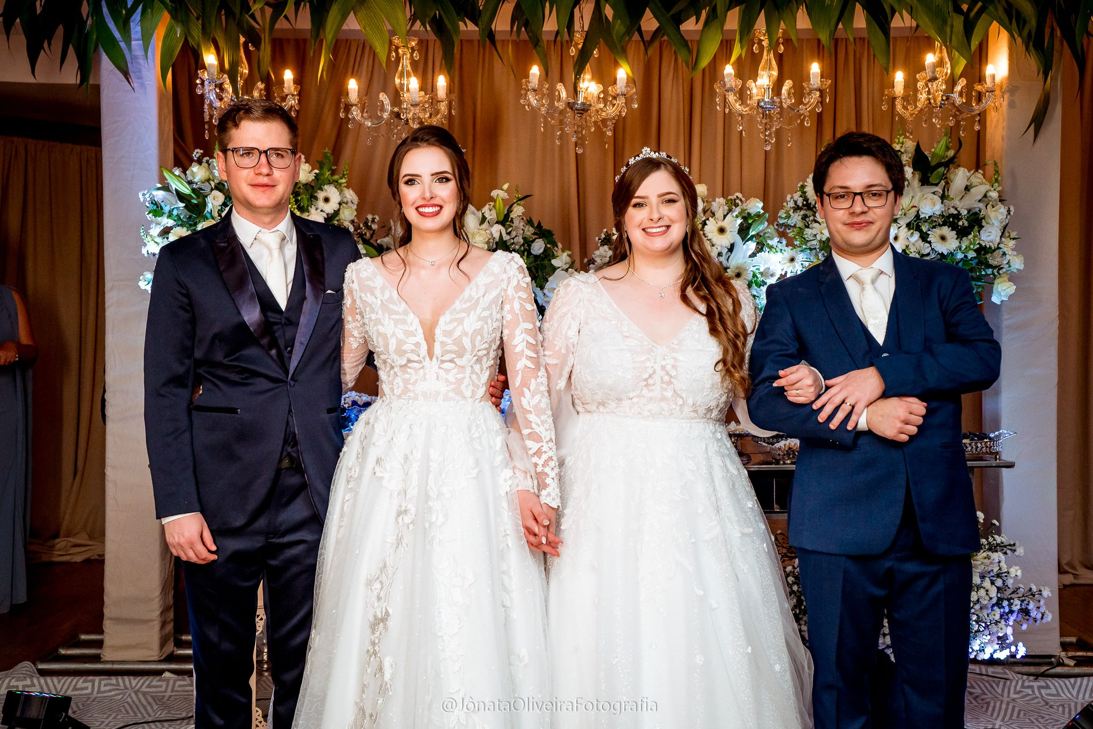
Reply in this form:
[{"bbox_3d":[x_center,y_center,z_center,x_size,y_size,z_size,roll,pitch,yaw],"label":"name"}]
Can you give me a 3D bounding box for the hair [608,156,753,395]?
[{"bbox_3d":[0.286,-0.189,2.710,0.290,0.490,0.270,0,1,5],"label":"hair"}]

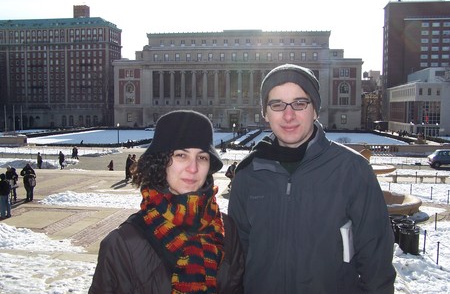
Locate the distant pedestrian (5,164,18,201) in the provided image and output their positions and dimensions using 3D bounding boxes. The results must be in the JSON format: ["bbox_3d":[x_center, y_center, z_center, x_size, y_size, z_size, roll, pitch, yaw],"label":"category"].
[{"bbox_3d":[-9.627,1.684,22.289,0.580,1.700,0.500,4,6,41],"label":"distant pedestrian"}]

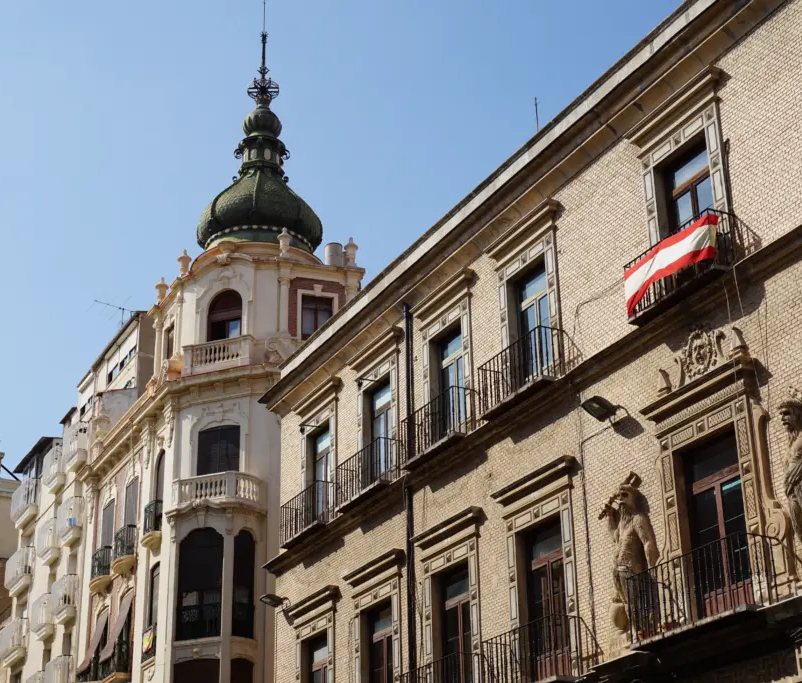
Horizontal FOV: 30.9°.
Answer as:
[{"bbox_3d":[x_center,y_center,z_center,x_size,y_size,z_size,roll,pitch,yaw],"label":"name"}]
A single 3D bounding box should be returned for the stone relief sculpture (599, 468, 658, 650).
[{"bbox_3d":[3.574,3.326,22.722,0.520,2.528,1.096,11,-27,-25],"label":"stone relief sculpture"}]

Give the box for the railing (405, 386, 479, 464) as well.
[{"bbox_3d":[0.735,1.788,29.264,0.520,1.009,2.192,11,-27,-25],"label":"railing"}]

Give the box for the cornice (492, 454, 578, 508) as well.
[{"bbox_3d":[2.346,2.587,26.128,0.232,0.276,2.491,11,-27,-25],"label":"cornice"}]

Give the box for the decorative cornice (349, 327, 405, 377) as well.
[{"bbox_3d":[-0.612,0.257,33.255,0.232,0.310,2.408,11,-27,-25],"label":"decorative cornice"}]

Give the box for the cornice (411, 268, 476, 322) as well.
[{"bbox_3d":[0.854,-0.912,30.696,0.232,0.310,2.408,11,-27,-25],"label":"cornice"}]

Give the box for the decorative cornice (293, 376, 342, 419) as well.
[{"bbox_3d":[-2.105,1.447,35.860,0.232,0.310,2.408,11,-27,-25],"label":"decorative cornice"}]

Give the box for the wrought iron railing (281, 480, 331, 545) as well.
[{"bbox_3d":[-2.186,4.120,34.389,0.520,1.009,2.165,11,-27,-25],"label":"wrought iron railing"}]

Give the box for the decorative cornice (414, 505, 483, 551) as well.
[{"bbox_3d":[0.871,3.722,28.467,0.280,0.288,2.524,11,-27,-25],"label":"decorative cornice"}]

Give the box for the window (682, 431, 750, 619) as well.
[{"bbox_3d":[4.715,2.764,21.517,0.240,2.840,1.474,11,-27,-25],"label":"window"}]

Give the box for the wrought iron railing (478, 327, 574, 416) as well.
[{"bbox_3d":[2.209,0.612,26.680,0.520,1.009,2.192,11,-27,-25],"label":"wrought iron railing"}]

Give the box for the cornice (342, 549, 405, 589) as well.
[{"bbox_3d":[-0.625,4.957,31.315,0.232,0.276,2.491,11,-27,-25],"label":"cornice"}]

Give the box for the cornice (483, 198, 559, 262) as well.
[{"bbox_3d":[2.306,-2.070,28.160,0.232,0.310,2.408,11,-27,-25],"label":"cornice"}]

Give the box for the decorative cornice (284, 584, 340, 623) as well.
[{"bbox_3d":[-2.095,6.129,33.881,0.232,0.276,2.491,11,-27,-25],"label":"decorative cornice"}]

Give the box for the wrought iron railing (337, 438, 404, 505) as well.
[{"bbox_3d":[-0.734,2.959,32.010,0.545,0.969,2.147,11,-27,-25],"label":"wrought iron railing"}]

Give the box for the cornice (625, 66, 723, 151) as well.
[{"bbox_3d":[4.509,-3.827,24.315,0.232,0.310,2.408,11,-27,-25],"label":"cornice"}]

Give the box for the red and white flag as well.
[{"bbox_3d":[4.243,-1.152,22.735,0.230,0.880,2.224,11,-27,-25],"label":"red and white flag"}]

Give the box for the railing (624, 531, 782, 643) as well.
[{"bbox_3d":[4.328,3.625,20.936,0.600,0.996,2.687,11,-27,-25],"label":"railing"}]

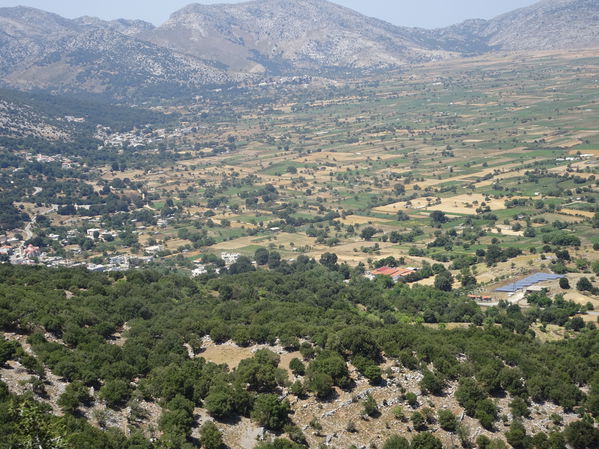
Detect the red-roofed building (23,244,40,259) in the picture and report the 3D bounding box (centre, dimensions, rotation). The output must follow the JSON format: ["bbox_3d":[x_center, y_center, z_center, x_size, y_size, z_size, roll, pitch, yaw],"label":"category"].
[{"bbox_3d":[-225.372,22.789,901.991,12.500,10.800,9.800,-9,14,-40],"label":"red-roofed building"}]

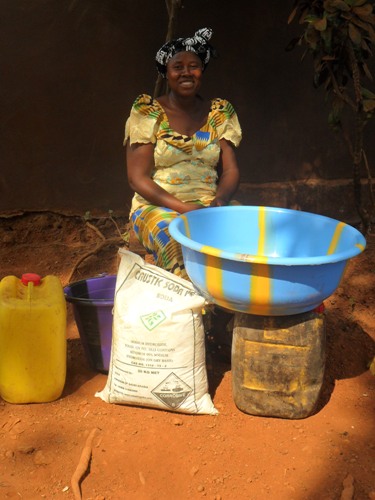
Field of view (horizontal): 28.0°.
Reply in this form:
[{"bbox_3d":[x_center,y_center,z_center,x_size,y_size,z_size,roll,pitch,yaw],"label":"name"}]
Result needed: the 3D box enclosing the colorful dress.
[{"bbox_3d":[-0.004,-0.112,2.910,0.480,0.940,0.640,-3,15,-10],"label":"colorful dress"}]

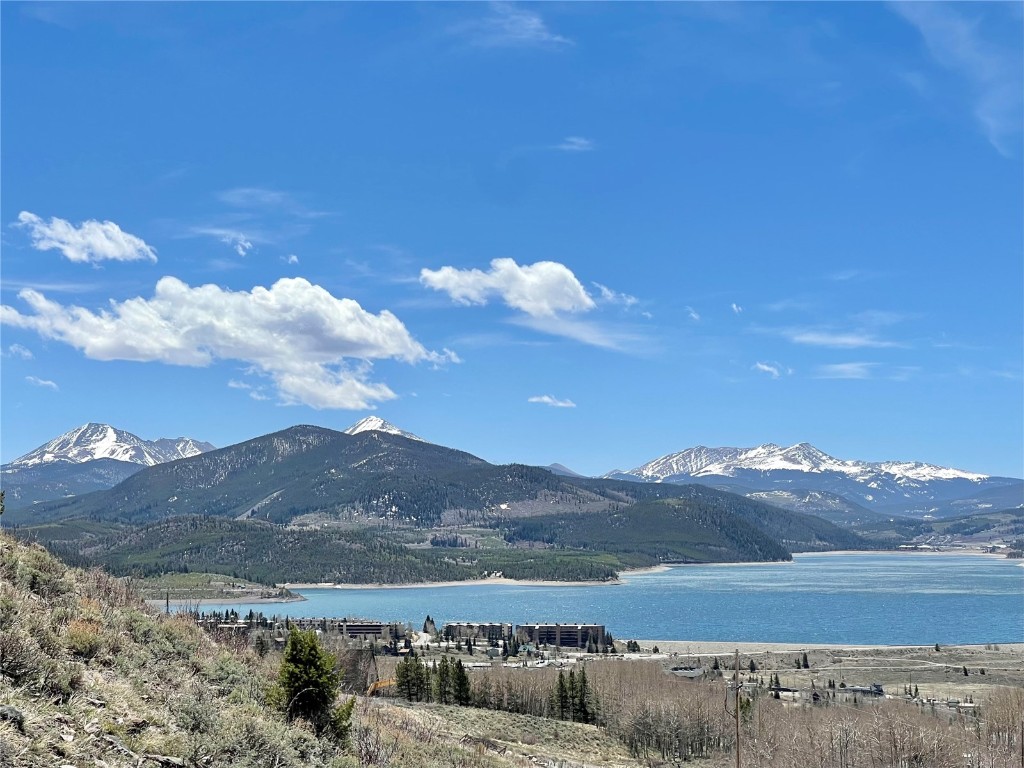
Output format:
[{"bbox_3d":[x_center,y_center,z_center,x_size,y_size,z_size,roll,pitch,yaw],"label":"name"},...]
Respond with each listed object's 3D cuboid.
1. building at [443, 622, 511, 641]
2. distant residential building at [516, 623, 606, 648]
[{"bbox_3d":[-29.510,210.900,1610.000,56.000,14.800,18.000,-1,-4,8],"label":"building"},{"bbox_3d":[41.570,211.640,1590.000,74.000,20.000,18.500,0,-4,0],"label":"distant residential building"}]

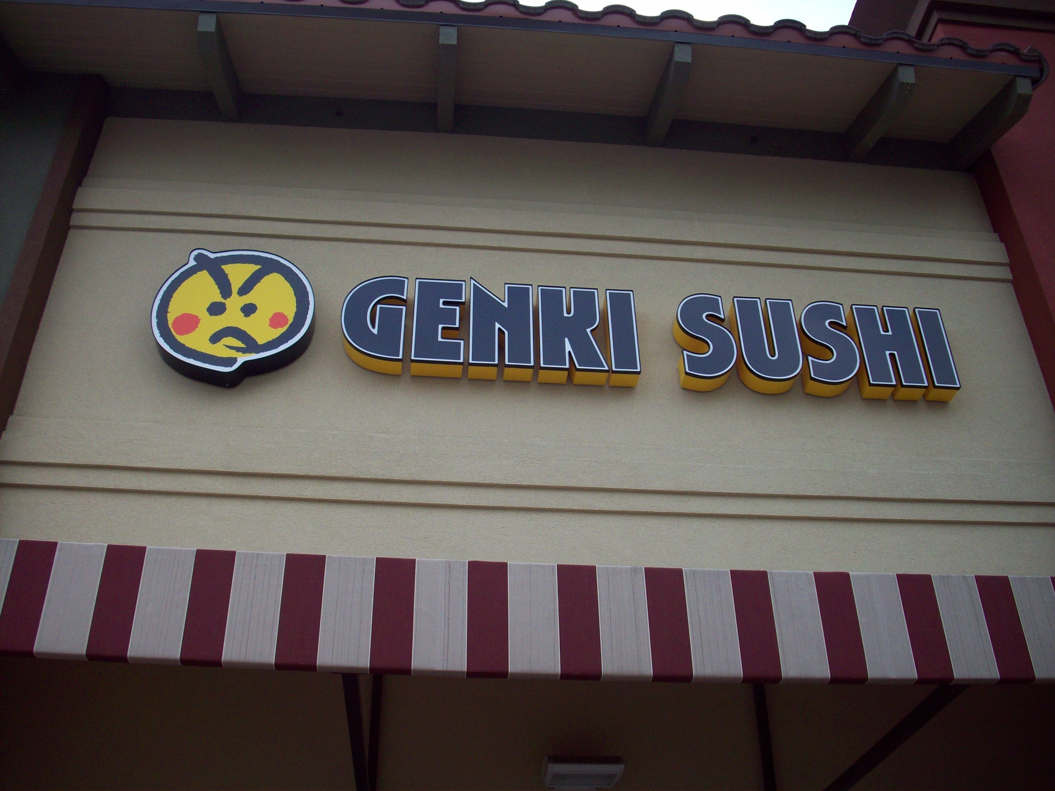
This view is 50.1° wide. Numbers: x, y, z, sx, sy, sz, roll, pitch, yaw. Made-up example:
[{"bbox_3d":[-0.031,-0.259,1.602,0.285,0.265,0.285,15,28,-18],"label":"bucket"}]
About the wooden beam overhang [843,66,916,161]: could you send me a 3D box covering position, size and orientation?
[{"bbox_3d":[1.946,-1.543,6.264,0.089,0.220,0.892,2,-12,-4],"label":"wooden beam overhang"}]

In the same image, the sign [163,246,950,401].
[{"bbox_3d":[0.177,-0.297,5.538,3.897,0.744,0.127,3,-35,-5],"label":"sign"}]

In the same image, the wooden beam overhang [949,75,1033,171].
[{"bbox_3d":[2.579,-1.502,6.339,0.087,0.219,0.883,2,-12,-4],"label":"wooden beam overhang"}]

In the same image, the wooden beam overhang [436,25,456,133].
[{"bbox_3d":[-0.431,-1.669,6.045,0.091,0.220,0.903,3,-12,-5],"label":"wooden beam overhang"}]

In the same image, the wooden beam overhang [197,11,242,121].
[{"bbox_3d":[-1.616,-1.709,5.958,0.088,0.220,0.898,4,-12,-5],"label":"wooden beam overhang"}]

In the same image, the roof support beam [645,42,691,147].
[{"bbox_3d":[0.773,-1.632,6.235,0.090,0.200,0.830,3,-14,-5],"label":"roof support beam"}]

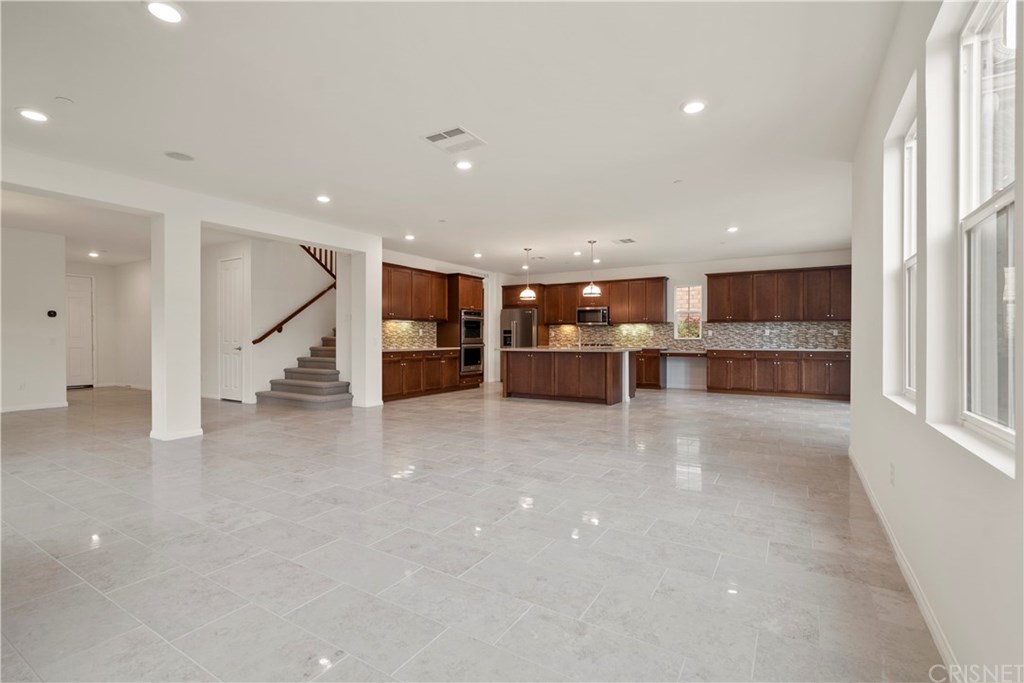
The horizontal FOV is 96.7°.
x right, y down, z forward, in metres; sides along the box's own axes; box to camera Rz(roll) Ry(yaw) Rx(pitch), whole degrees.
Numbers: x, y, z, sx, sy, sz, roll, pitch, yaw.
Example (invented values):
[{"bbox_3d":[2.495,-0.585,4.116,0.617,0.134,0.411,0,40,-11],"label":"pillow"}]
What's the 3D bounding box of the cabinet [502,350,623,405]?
[{"bbox_3d":[0.886,0.602,8.225,2.091,0.880,0.602,0,0,32],"label":"cabinet"}]

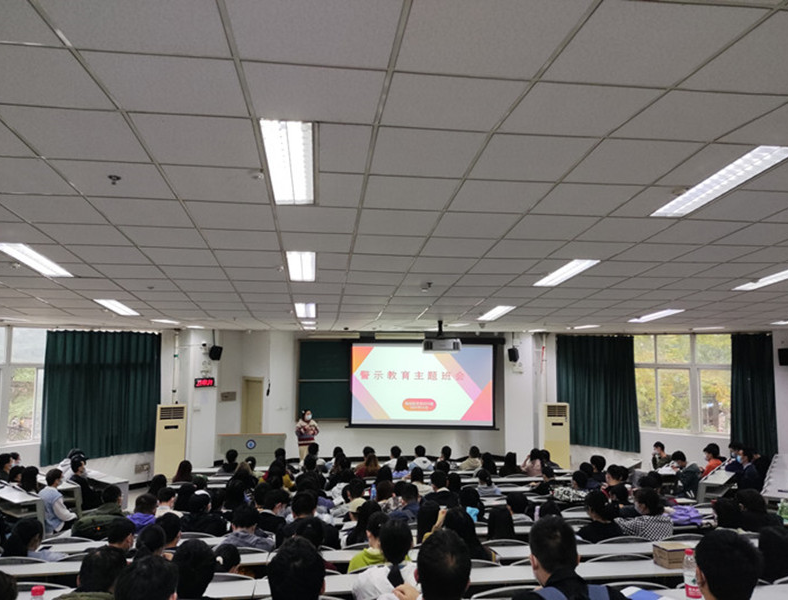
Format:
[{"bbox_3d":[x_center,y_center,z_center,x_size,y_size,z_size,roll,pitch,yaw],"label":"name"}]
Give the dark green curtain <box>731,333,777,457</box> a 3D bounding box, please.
[{"bbox_3d":[7.180,1.970,12.050,0.820,2.560,0.160,-3,-6,36],"label":"dark green curtain"}]

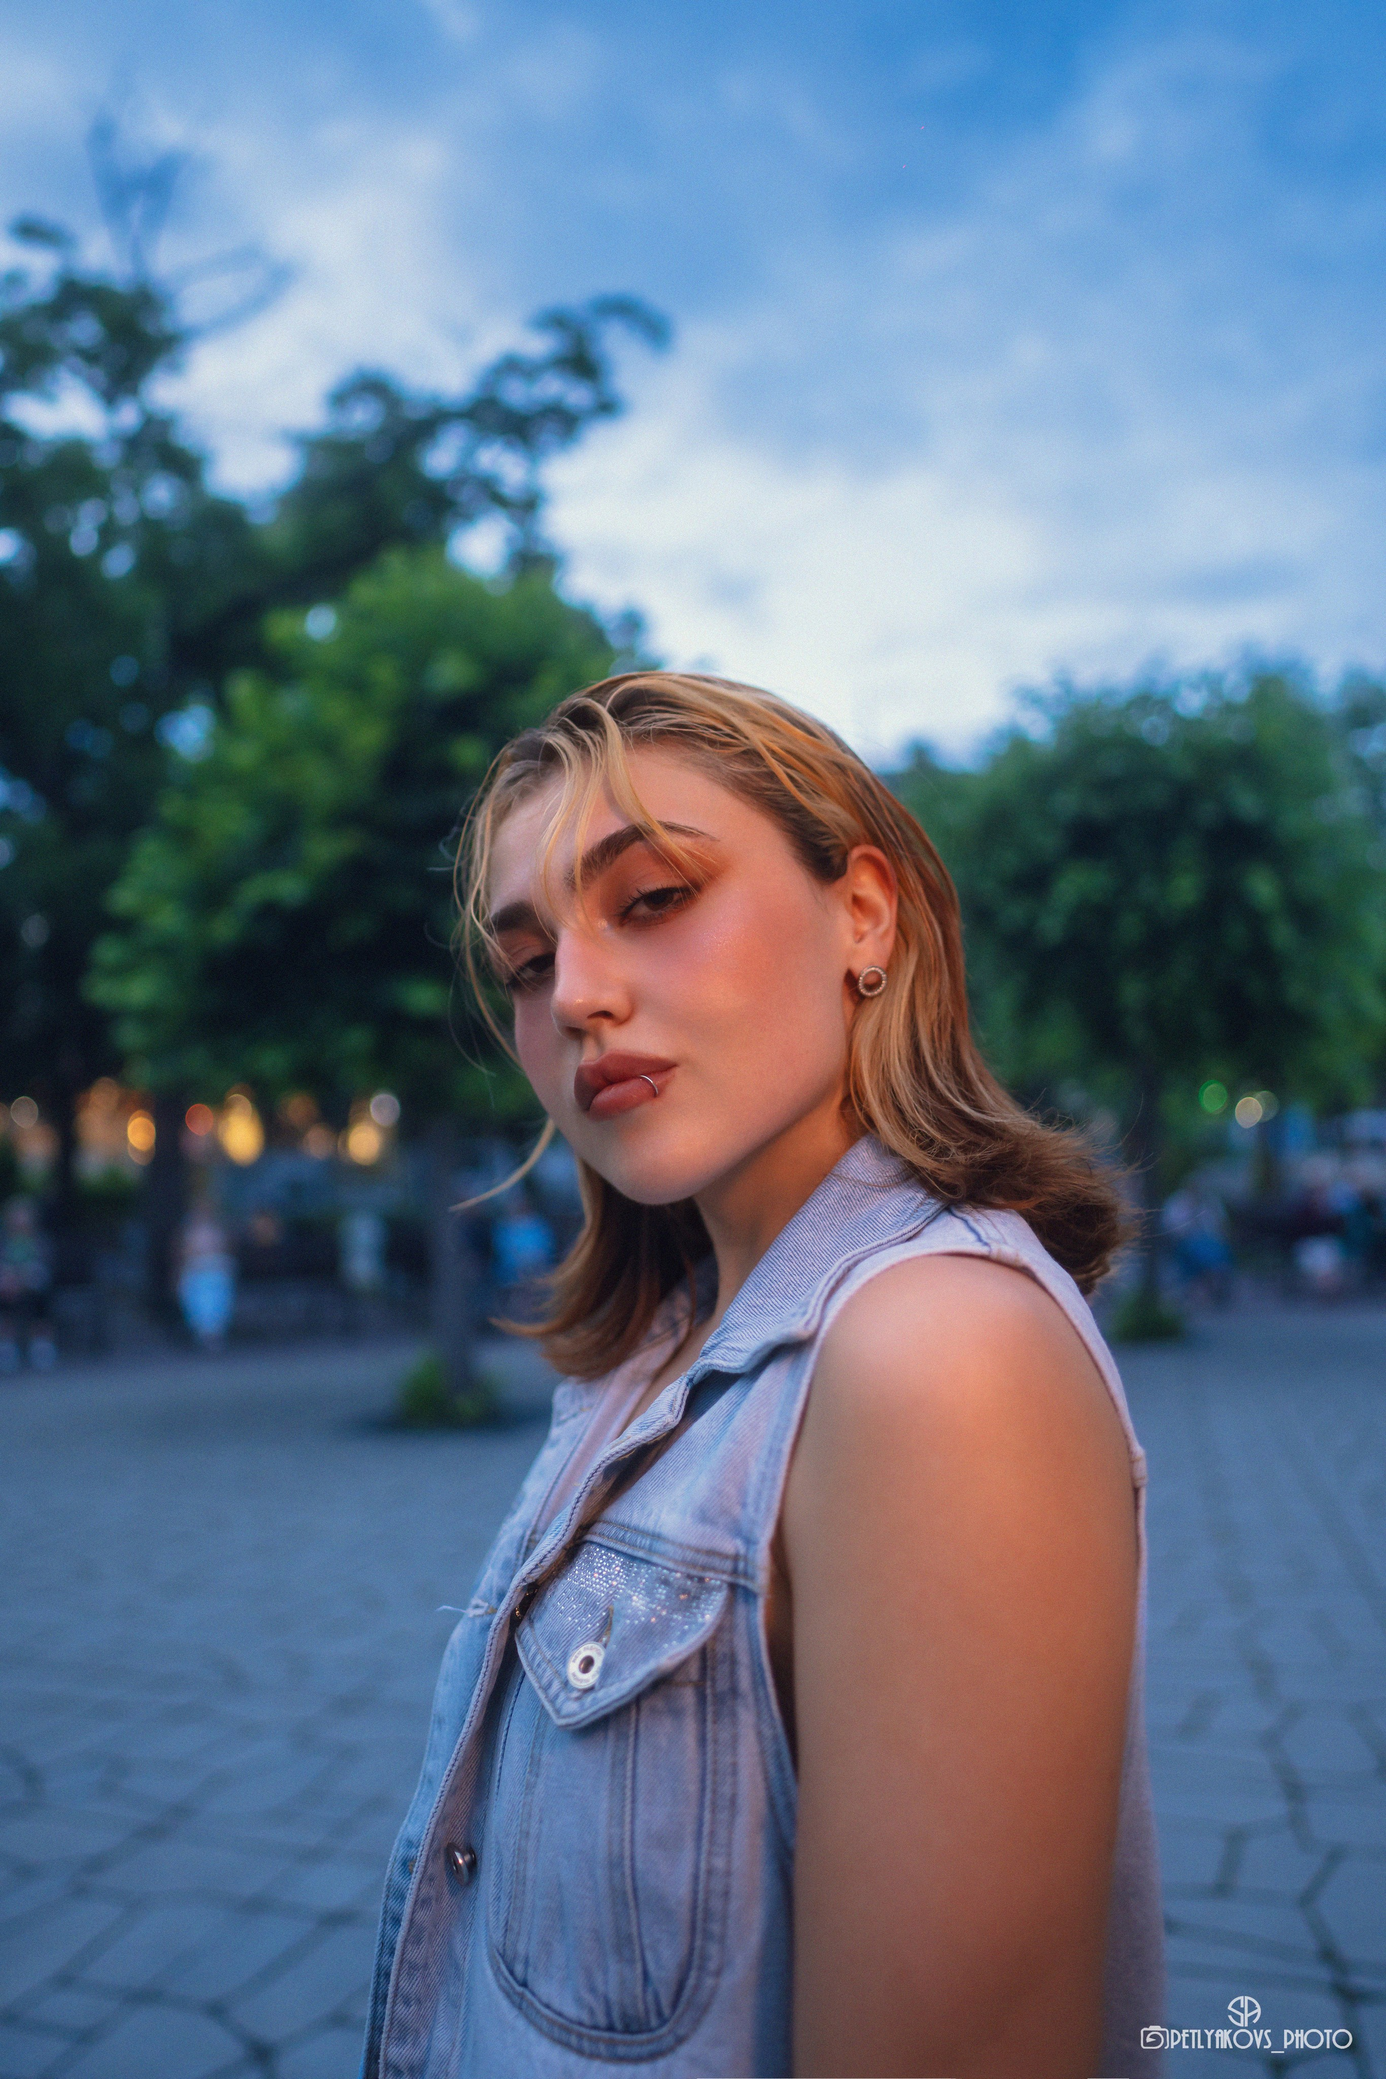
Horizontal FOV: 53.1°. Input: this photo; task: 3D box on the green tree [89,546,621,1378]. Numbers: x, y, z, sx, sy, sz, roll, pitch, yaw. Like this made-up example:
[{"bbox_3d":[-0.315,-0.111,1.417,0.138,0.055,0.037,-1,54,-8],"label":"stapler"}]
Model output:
[{"bbox_3d":[-1.868,-0.520,10.026,4.700,6.360,4.600,-2,-7,0],"label":"green tree"}]

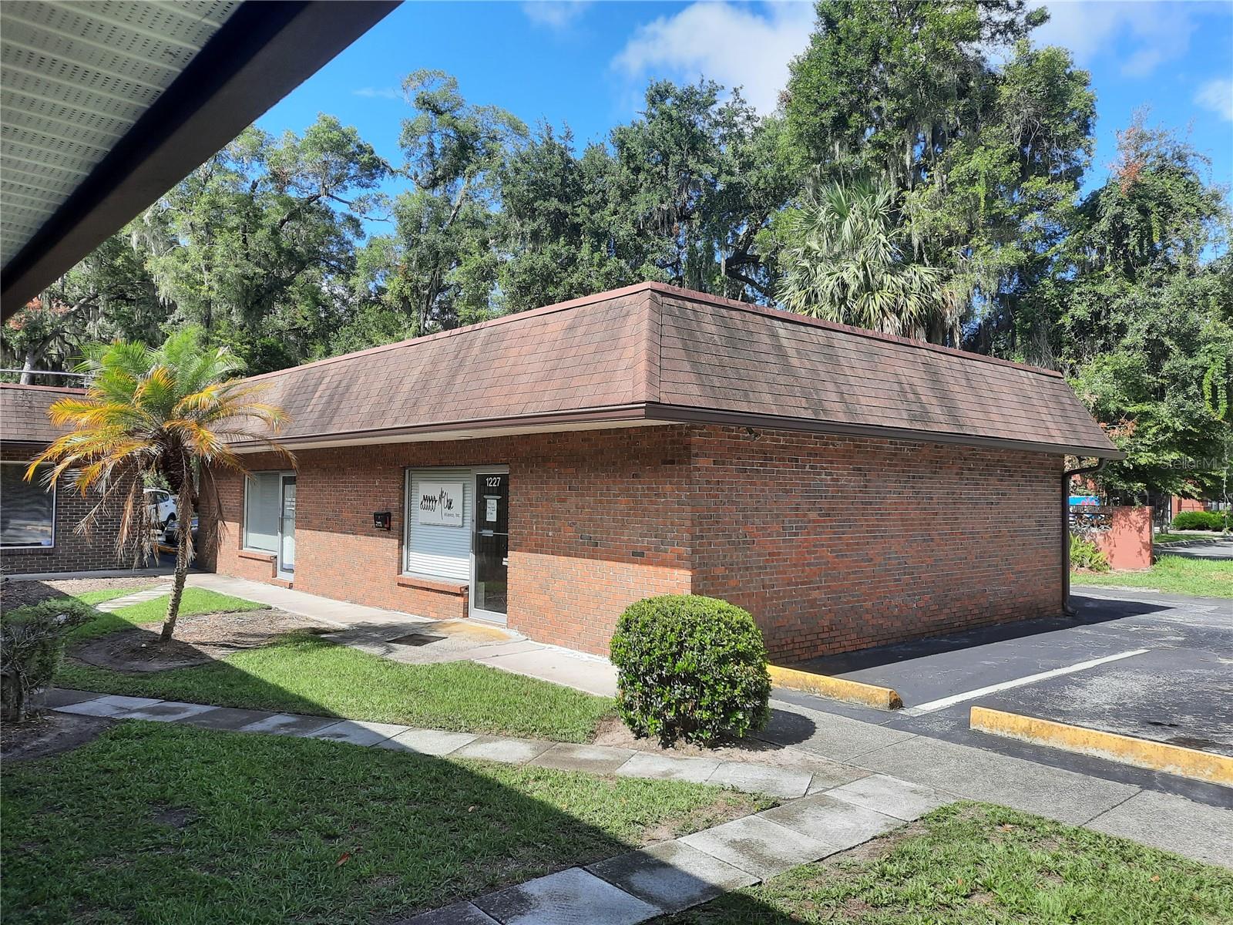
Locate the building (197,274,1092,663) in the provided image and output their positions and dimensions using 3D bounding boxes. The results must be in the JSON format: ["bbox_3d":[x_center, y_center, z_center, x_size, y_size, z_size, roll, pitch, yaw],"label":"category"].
[{"bbox_3d":[-0.551,0.458,18.384,12.189,4.141,16.167,2,-2,-42],"label":"building"}]

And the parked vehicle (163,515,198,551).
[{"bbox_3d":[-12.664,2.018,30.332,4.600,1.450,1.820,2,-2,-42],"label":"parked vehicle"}]

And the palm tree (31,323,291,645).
[{"bbox_3d":[-5.621,0.276,10.950,3.050,3.800,3.050,1,-2,0],"label":"palm tree"}]

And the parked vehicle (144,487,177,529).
[{"bbox_3d":[-19.673,1.986,37.000,4.600,1.730,1.850,2,-2,-42],"label":"parked vehicle"}]

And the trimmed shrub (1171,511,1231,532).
[{"bbox_3d":[32.859,3.293,50.000,3.100,1.220,1.800,1,-2,0],"label":"trimmed shrub"}]

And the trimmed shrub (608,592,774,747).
[{"bbox_3d":[0.591,1.597,7.100,1.270,1.090,1.250,1,-2,0],"label":"trimmed shrub"}]

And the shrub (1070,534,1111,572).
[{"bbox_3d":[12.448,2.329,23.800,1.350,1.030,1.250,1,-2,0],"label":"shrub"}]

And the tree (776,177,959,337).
[{"bbox_3d":[7.126,-2.571,25.000,4.700,10.900,4.700,1,-2,0],"label":"tree"}]

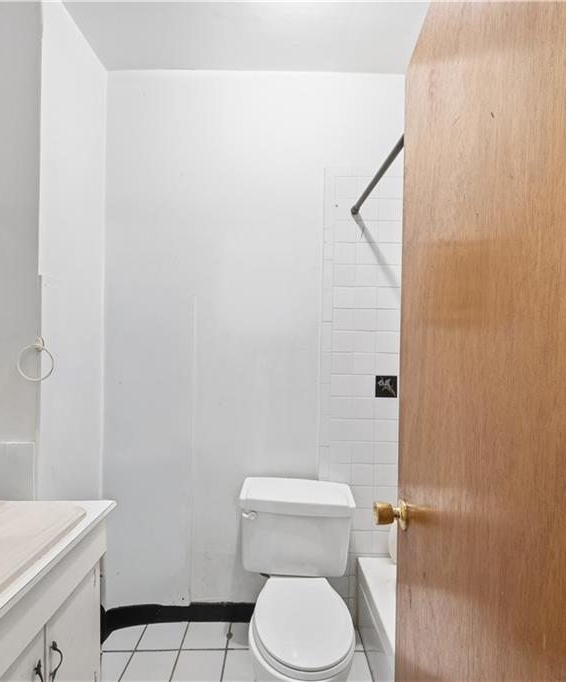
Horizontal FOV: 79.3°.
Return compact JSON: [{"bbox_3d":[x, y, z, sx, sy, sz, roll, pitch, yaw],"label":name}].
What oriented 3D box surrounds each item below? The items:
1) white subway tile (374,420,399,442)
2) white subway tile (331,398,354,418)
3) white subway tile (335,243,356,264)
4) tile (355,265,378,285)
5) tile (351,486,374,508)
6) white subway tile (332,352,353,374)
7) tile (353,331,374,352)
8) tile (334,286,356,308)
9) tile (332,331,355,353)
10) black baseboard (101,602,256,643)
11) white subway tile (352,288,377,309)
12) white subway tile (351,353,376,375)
[{"bbox_3d":[0.506,0.443,1.690,0.108,0.108,0.010,1,0,-1],"label":"white subway tile"},{"bbox_3d":[0.287,0.326,1.687,0.108,0.108,0.010,1,-1,1],"label":"white subway tile"},{"bbox_3d":[0.309,-0.432,1.696,0.108,0.108,0.010,1,0,0],"label":"white subway tile"},{"bbox_3d":[0.413,-0.320,1.683,0.107,0.107,0.010,1,0,0],"label":"tile"},{"bbox_3d":[0.389,0.767,1.674,0.107,0.107,0.010,1,0,0],"label":"tile"},{"bbox_3d":[0.292,0.108,1.689,0.108,0.108,0.010,1,-1,1],"label":"white subway tile"},{"bbox_3d":[0.406,0.005,1.680,0.107,0.107,0.010,1,0,0],"label":"tile"},{"bbox_3d":[0.306,-0.214,1.696,0.108,0.108,0.010,1,0,0],"label":"tile"},{"bbox_3d":[0.296,0.004,1.680,0.107,0.107,0.010,1,0,0],"label":"tile"},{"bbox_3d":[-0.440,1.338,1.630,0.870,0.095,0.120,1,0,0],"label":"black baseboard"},{"bbox_3d":[0.411,-0.211,1.682,0.107,0.107,0.010,1,0,0],"label":"white subway tile"},{"bbox_3d":[0.404,0.113,1.679,0.107,0.107,0.010,1,0,0],"label":"white subway tile"}]

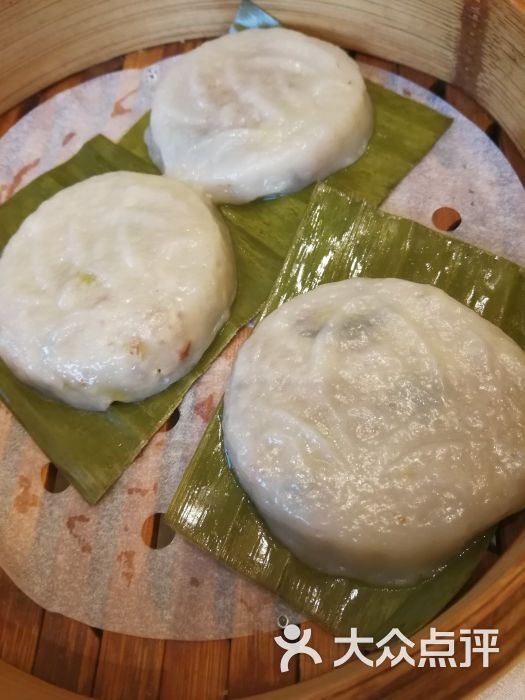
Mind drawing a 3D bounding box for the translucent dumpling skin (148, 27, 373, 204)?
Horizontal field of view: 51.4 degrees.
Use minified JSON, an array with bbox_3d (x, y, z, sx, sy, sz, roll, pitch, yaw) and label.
[{"bbox_3d":[-0.001,-0.077,0.168,0.071,0.019,0.068,-2,64,4],"label":"translucent dumpling skin"}]

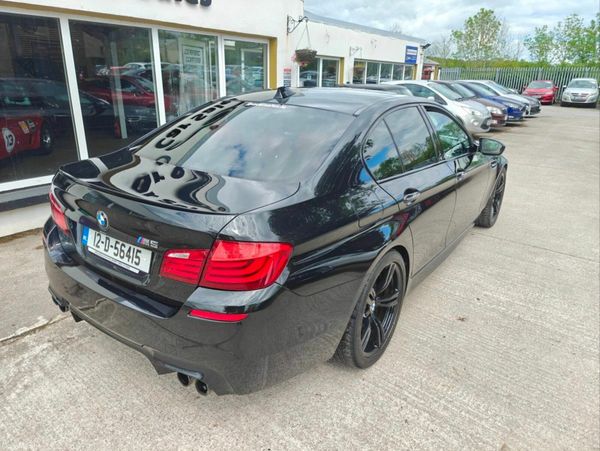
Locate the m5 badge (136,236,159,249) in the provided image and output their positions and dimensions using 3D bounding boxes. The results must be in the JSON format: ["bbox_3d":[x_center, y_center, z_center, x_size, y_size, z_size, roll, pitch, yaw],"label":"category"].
[{"bbox_3d":[-0.615,0.070,1.681,0.135,0.034,0.010,13,13,30],"label":"m5 badge"}]

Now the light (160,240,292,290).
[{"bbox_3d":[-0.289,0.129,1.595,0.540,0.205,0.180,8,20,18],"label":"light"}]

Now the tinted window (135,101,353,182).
[{"bbox_3d":[-0.291,-0.561,2.481,1.250,0.130,0.860,14,44,32],"label":"tinted window"}]

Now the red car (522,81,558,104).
[{"bbox_3d":[16.050,-8.930,27.900,1.770,1.450,4.250,13,23,29],"label":"red car"}]

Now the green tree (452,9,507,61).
[{"bbox_3d":[15.656,-15.411,37.301,4.376,7.259,4.606,9,21,20],"label":"green tree"}]

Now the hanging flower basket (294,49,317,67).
[{"bbox_3d":[0.078,-2.623,6.500,0.360,0.280,0.360,1,20,-1],"label":"hanging flower basket"}]

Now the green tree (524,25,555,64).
[{"bbox_3d":[24.374,-17.083,43.167,3.300,6.810,3.300,12,22,25],"label":"green tree"}]

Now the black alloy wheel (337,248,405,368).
[{"bbox_3d":[0.347,0.434,2.371,0.295,0.685,0.685,13,22,33],"label":"black alloy wheel"}]

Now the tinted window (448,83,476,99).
[{"bbox_3d":[5.798,-4.755,14.661,0.820,0.140,1.350,45,36,16],"label":"tinted window"}]

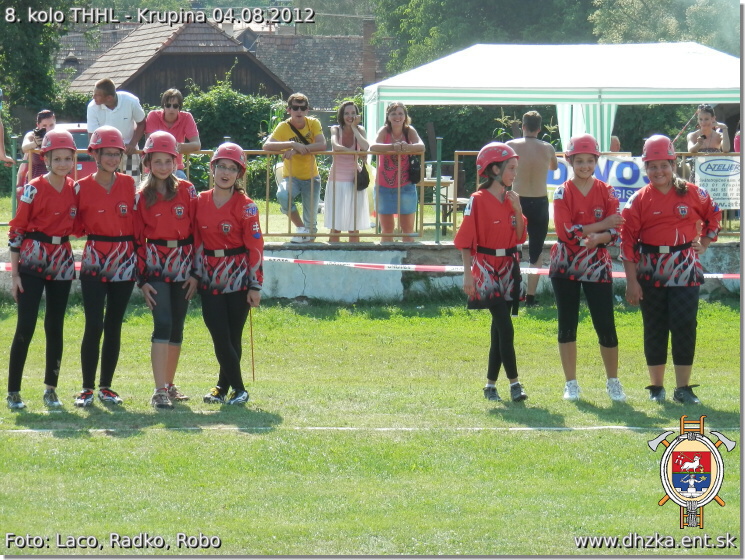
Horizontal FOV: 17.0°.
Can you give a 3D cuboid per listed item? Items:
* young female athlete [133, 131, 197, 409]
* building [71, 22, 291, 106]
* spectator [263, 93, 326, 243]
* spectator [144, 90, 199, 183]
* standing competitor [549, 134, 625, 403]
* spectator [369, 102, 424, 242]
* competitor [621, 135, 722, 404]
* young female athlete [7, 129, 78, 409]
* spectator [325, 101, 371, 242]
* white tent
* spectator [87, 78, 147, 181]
[{"bbox_3d":[-1.243,-0.063,15.000,0.420,1.659,0.340,0,4,-3],"label":"young female athlete"},{"bbox_3d":[-6.252,-6.116,81.777,6.100,5.059,6.400,-1,4,-21],"label":"building"},{"bbox_3d":[-0.754,-1.094,24.300,0.600,1.449,0.500,0,4,-3],"label":"spectator"},{"bbox_3d":[-2.040,-1.082,25.482,0.582,1.728,0.550,0,4,0],"label":"spectator"},{"bbox_3d":[1.338,-0.077,15.626,0.470,1.657,0.340,0,4,5],"label":"standing competitor"},{"bbox_3d":[0.245,-1.016,25.487,0.561,1.575,0.480,0,4,0],"label":"spectator"},{"bbox_3d":[1.813,-0.067,15.200,0.600,1.627,0.360,0,4,-5],"label":"competitor"},{"bbox_3d":[-1.975,-0.060,15.000,0.450,1.665,0.360,-2,4,-27],"label":"young female athlete"},{"bbox_3d":[-0.255,-1.026,25.486,0.469,1.595,0.420,0,4,5],"label":"spectator"},{"bbox_3d":[2.980,-2.008,35.143,6.050,2.626,3.050,0,4,-4],"label":"white tent"},{"bbox_3d":[-2.485,-1.148,24.300,0.580,1.614,0.520,1,4,12],"label":"spectator"}]

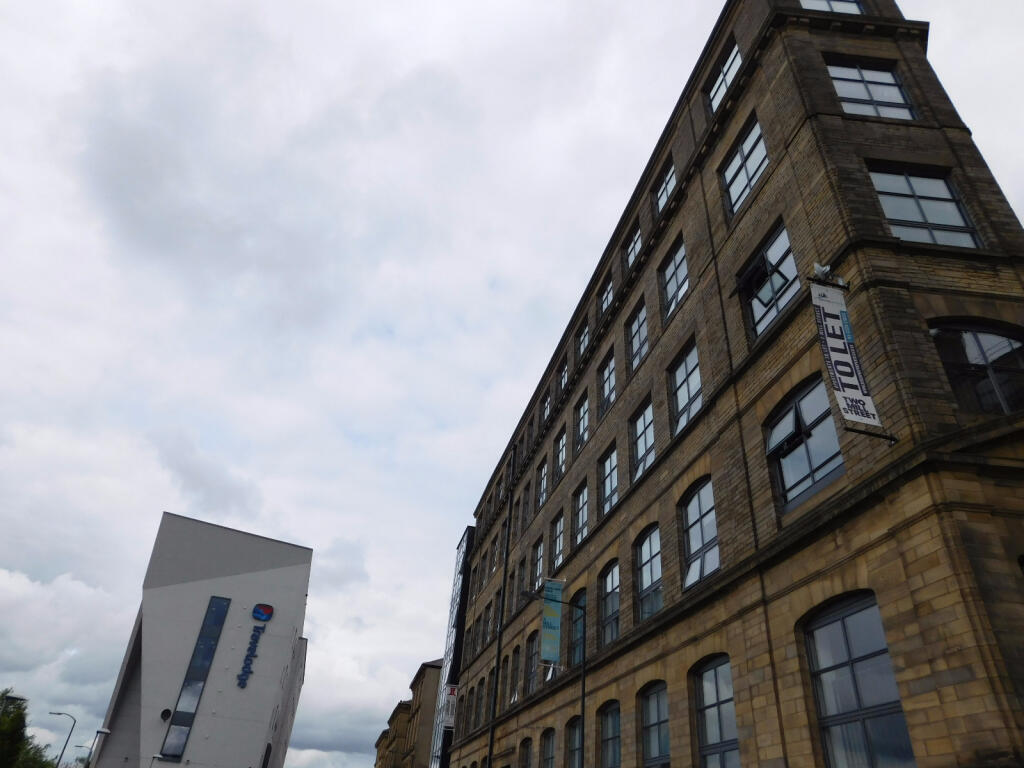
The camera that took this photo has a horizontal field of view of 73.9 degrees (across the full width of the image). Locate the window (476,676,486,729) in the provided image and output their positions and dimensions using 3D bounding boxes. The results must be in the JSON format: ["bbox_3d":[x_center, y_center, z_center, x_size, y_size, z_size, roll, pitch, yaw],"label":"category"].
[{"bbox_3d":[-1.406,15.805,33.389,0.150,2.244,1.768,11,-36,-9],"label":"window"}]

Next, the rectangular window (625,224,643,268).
[{"bbox_3d":[4.383,-4.794,24.416,0.200,1.632,1.680,11,-35,-9],"label":"rectangular window"}]

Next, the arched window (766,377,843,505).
[{"bbox_3d":[5.129,1.075,11.898,0.200,1.870,1.748,11,-35,-9],"label":"arched window"}]

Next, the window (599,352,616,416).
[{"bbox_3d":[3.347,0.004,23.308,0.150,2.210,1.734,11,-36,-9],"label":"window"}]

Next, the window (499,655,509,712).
[{"bbox_3d":[-0.254,13.635,30.849,0.180,2.240,1.365,11,-35,-9],"label":"window"}]

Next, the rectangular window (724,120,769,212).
[{"bbox_3d":[5.842,-5.390,16.895,0.180,1.890,1.890,11,-35,-9],"label":"rectangular window"}]

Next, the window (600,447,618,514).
[{"bbox_3d":[3.180,3.096,21.851,0.200,2.006,1.680,11,-35,-9],"label":"window"}]

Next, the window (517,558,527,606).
[{"bbox_3d":[0.563,9.168,31.339,0.180,2.100,1.330,11,-35,-9],"label":"window"}]

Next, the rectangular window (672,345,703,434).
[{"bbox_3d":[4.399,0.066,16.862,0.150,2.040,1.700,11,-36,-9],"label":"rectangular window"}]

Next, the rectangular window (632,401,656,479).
[{"bbox_3d":[3.826,1.605,19.628,0.200,2.006,1.680,11,-35,-9],"label":"rectangular window"}]

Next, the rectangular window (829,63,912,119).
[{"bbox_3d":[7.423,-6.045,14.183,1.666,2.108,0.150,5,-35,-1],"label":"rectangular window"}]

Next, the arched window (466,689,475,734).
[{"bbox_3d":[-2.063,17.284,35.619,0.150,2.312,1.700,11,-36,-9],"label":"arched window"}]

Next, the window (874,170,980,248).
[{"bbox_3d":[7.649,-3.311,12.810,1.750,2.065,0.180,6,-35,-1],"label":"window"}]

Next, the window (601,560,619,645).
[{"bbox_3d":[2.936,6.412,19.951,0.180,2.191,1.610,11,-35,-9],"label":"window"}]

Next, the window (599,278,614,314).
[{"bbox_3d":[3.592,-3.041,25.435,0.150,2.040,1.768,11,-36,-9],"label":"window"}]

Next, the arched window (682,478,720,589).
[{"bbox_3d":[4.309,3.362,15.416,0.180,2.163,1.680,11,-35,-9],"label":"arched window"}]

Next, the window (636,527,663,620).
[{"bbox_3d":[3.536,4.793,17.322,0.200,2.006,1.680,11,-35,-9],"label":"window"}]

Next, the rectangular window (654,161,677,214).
[{"bbox_3d":[5.174,-6.643,22.689,0.180,1.435,1.575,11,-35,-9],"label":"rectangular window"}]

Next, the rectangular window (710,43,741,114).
[{"bbox_3d":[5.950,-8.410,19.021,0.200,1.632,1.714,11,-35,-9],"label":"rectangular window"}]

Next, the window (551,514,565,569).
[{"bbox_3d":[1.864,6.132,26.381,0.200,2.006,1.680,11,-35,-9],"label":"window"}]

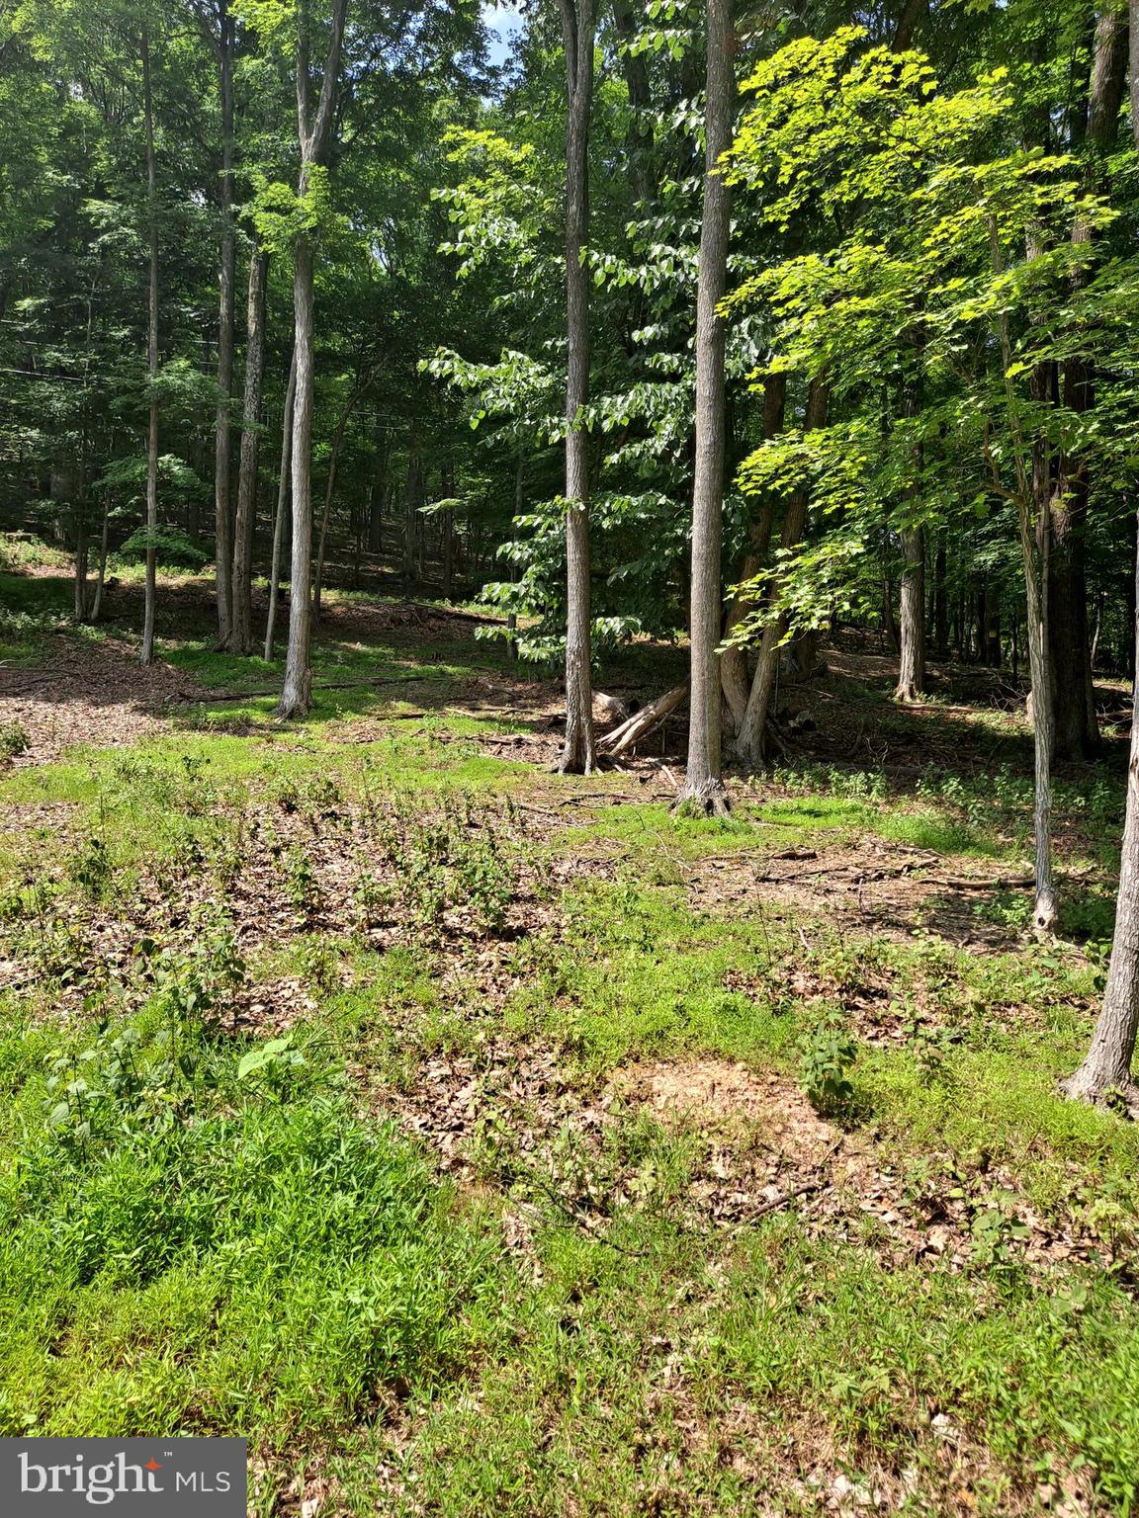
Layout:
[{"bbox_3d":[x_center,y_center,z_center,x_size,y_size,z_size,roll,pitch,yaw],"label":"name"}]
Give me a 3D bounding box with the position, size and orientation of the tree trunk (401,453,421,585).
[{"bbox_3d":[-4.443,-6.758,30.882,0.420,3.630,0.420,2,4,0],"label":"tree trunk"}]

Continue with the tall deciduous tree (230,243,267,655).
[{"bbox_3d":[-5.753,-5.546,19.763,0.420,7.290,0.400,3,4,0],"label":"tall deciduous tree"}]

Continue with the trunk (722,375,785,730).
[{"bbox_3d":[2.444,-2.679,14.448,0.500,4.670,0.450,5,4,0],"label":"trunk"}]

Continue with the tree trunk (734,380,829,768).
[{"bbox_3d":[2.787,-2.365,14.139,0.480,5.000,0.450,8,4,0],"label":"tree trunk"}]

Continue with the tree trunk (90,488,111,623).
[{"bbox_3d":[-9.565,-4.177,22.412,0.250,2.710,0.220,7,4,0],"label":"tree trunk"}]

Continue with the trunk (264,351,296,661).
[{"bbox_3d":[-4.952,-4.325,18.830,0.250,5.250,0.220,6,4,0],"label":"trunk"}]

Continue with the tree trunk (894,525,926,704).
[{"bbox_3d":[6.641,-2.815,21.392,0.520,3.330,0.480,-1,4,0],"label":"tree trunk"}]

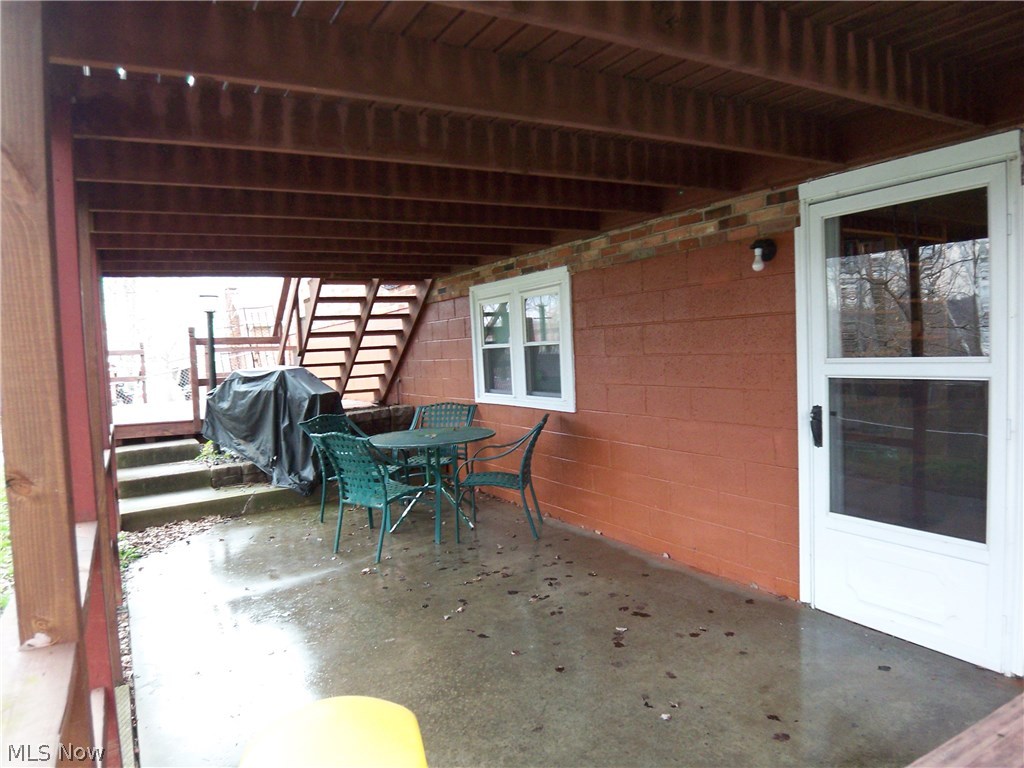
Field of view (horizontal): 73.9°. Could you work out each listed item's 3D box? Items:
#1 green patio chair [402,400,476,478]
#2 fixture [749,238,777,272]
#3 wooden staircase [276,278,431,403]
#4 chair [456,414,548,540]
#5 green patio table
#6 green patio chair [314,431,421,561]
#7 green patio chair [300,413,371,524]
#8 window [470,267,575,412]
[{"bbox_3d":[-0.690,0.669,6.328,0.610,0.890,0.680,-2,3,15],"label":"green patio chair"},{"bbox_3d":[1.303,-0.664,3.545,0.140,0.180,0.115,-5,4,-29],"label":"fixture"},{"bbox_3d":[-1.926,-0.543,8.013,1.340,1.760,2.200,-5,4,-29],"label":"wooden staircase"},{"bbox_3d":[-0.040,0.698,5.235,0.680,0.890,0.610,-3,3,6],"label":"chair"},{"bbox_3d":[-0.657,0.791,5.723,1.070,0.713,1.070,-3,3,0],"label":"green patio table"},{"bbox_3d":[-0.975,0.763,4.951,0.610,0.890,0.680,-1,4,37],"label":"green patio chair"},{"bbox_3d":[-1.341,0.727,5.909,0.680,0.890,0.610,-1,4,25],"label":"green patio chair"},{"bbox_3d":[0.047,-0.359,5.976,0.100,1.130,1.715,-5,4,-29],"label":"window"}]

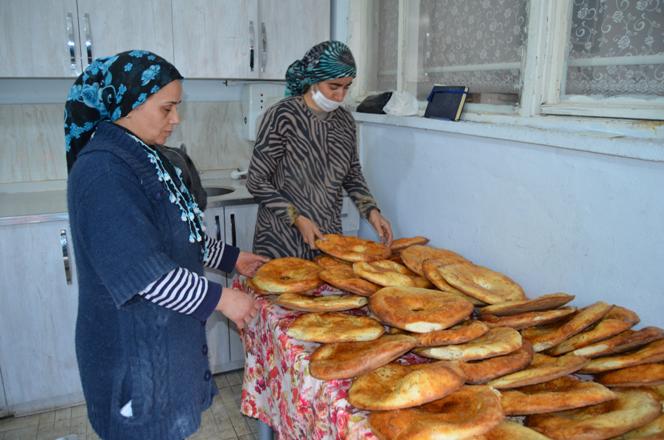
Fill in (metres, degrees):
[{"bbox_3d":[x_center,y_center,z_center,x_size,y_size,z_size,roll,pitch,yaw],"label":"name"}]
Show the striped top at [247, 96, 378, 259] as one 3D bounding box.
[{"bbox_3d":[-0.100,-0.149,2.095,0.470,0.680,0.360,-8,17,-29],"label":"striped top"}]

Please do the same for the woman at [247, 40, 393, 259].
[{"bbox_3d":[-0.076,0.072,2.119,0.500,1.580,0.450,-8,17,-29],"label":"woman"}]

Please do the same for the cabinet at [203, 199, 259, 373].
[{"bbox_3d":[-0.625,0.281,2.693,0.680,0.880,0.580,-6,16,-22],"label":"cabinet"}]

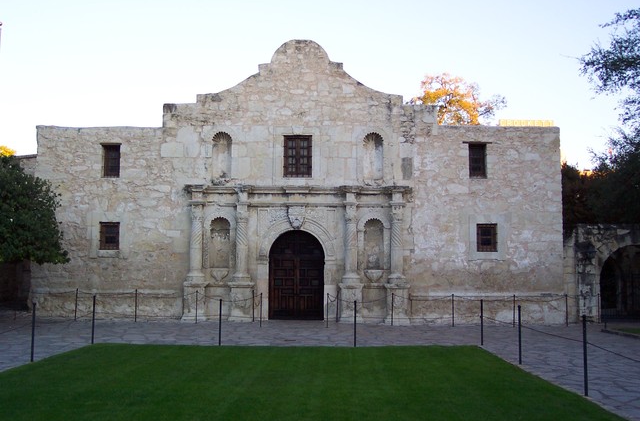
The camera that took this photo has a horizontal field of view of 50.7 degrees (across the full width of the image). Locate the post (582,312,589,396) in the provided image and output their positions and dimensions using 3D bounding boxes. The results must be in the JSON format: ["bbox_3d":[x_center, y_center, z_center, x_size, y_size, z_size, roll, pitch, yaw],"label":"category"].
[{"bbox_3d":[3.707,2.030,9.437,0.052,1.117,0.052,0,-5,1],"label":"post"}]

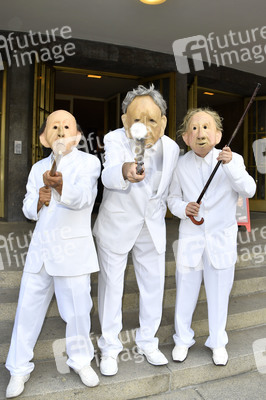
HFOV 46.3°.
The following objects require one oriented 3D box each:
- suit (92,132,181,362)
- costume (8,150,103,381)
[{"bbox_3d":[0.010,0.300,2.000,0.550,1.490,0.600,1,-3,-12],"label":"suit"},{"bbox_3d":[-0.485,0.345,1.860,0.550,1.360,0.470,0,-3,8],"label":"costume"}]

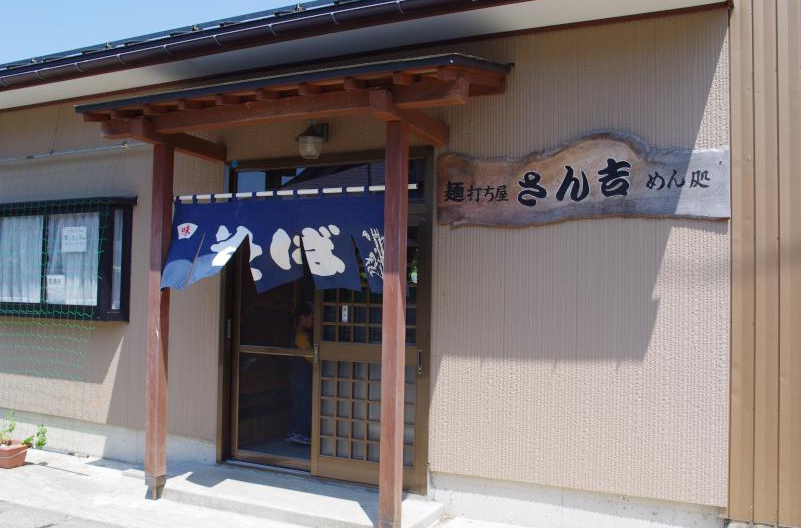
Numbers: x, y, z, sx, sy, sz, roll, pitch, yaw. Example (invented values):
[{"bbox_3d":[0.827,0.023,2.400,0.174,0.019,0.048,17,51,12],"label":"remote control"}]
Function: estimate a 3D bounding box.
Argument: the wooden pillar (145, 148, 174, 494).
[{"bbox_3d":[-1.612,0.373,4.616,0.097,2.335,0.097,0,-3,26],"label":"wooden pillar"}]

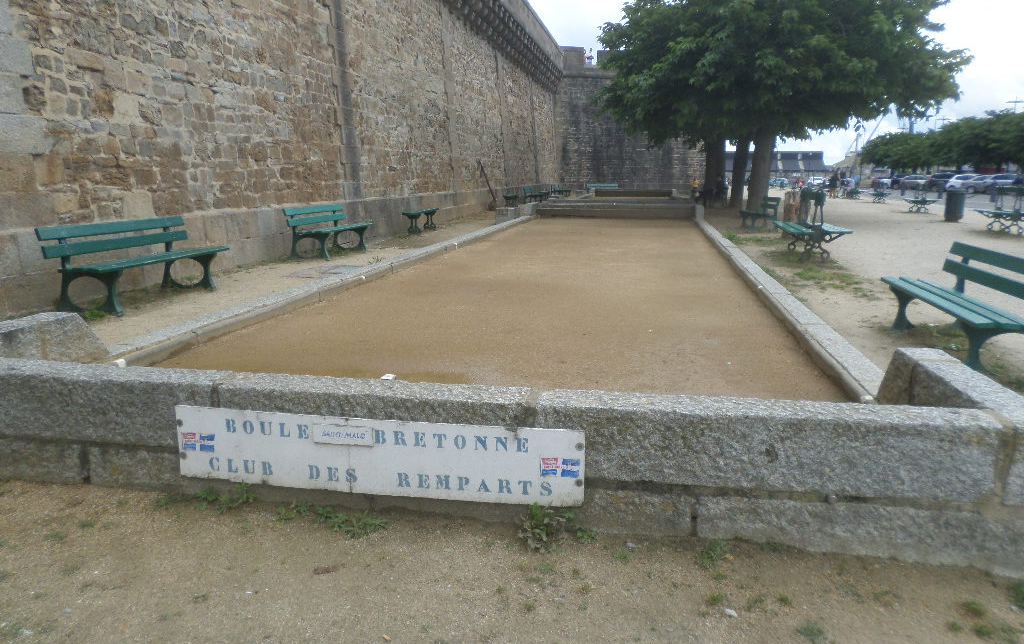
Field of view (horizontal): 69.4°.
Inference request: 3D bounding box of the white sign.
[{"bbox_3d":[-0.608,0.573,3.202,1.837,0.334,0.025,2,11,10],"label":"white sign"}]

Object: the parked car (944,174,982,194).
[{"bbox_3d":[36.508,-10.870,58.517,4.200,1.520,1.800,5,12,25],"label":"parked car"}]

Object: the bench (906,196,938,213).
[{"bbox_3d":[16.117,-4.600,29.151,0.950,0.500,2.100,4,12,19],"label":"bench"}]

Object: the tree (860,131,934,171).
[{"bbox_3d":[43.903,-18.504,83.969,7.600,6.600,7.400,2,11,11],"label":"tree"}]

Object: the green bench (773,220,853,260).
[{"bbox_3d":[5.295,-1.454,13.165,0.930,0.500,2.200,3,11,12],"label":"green bench"}]

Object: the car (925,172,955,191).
[{"bbox_3d":[39.136,-12.407,65.991,4.400,1.650,1.830,5,12,25],"label":"car"}]

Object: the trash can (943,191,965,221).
[{"bbox_3d":[13.023,-3.419,21.810,0.510,0.890,0.510,2,11,11],"label":"trash can"}]

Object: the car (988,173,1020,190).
[{"bbox_3d":[37.713,-10.289,55.500,4.350,1.580,1.800,7,13,29],"label":"car"}]

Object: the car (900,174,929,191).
[{"bbox_3d":[38.849,-13.232,70.500,4.250,1.480,1.780,6,13,27],"label":"car"}]

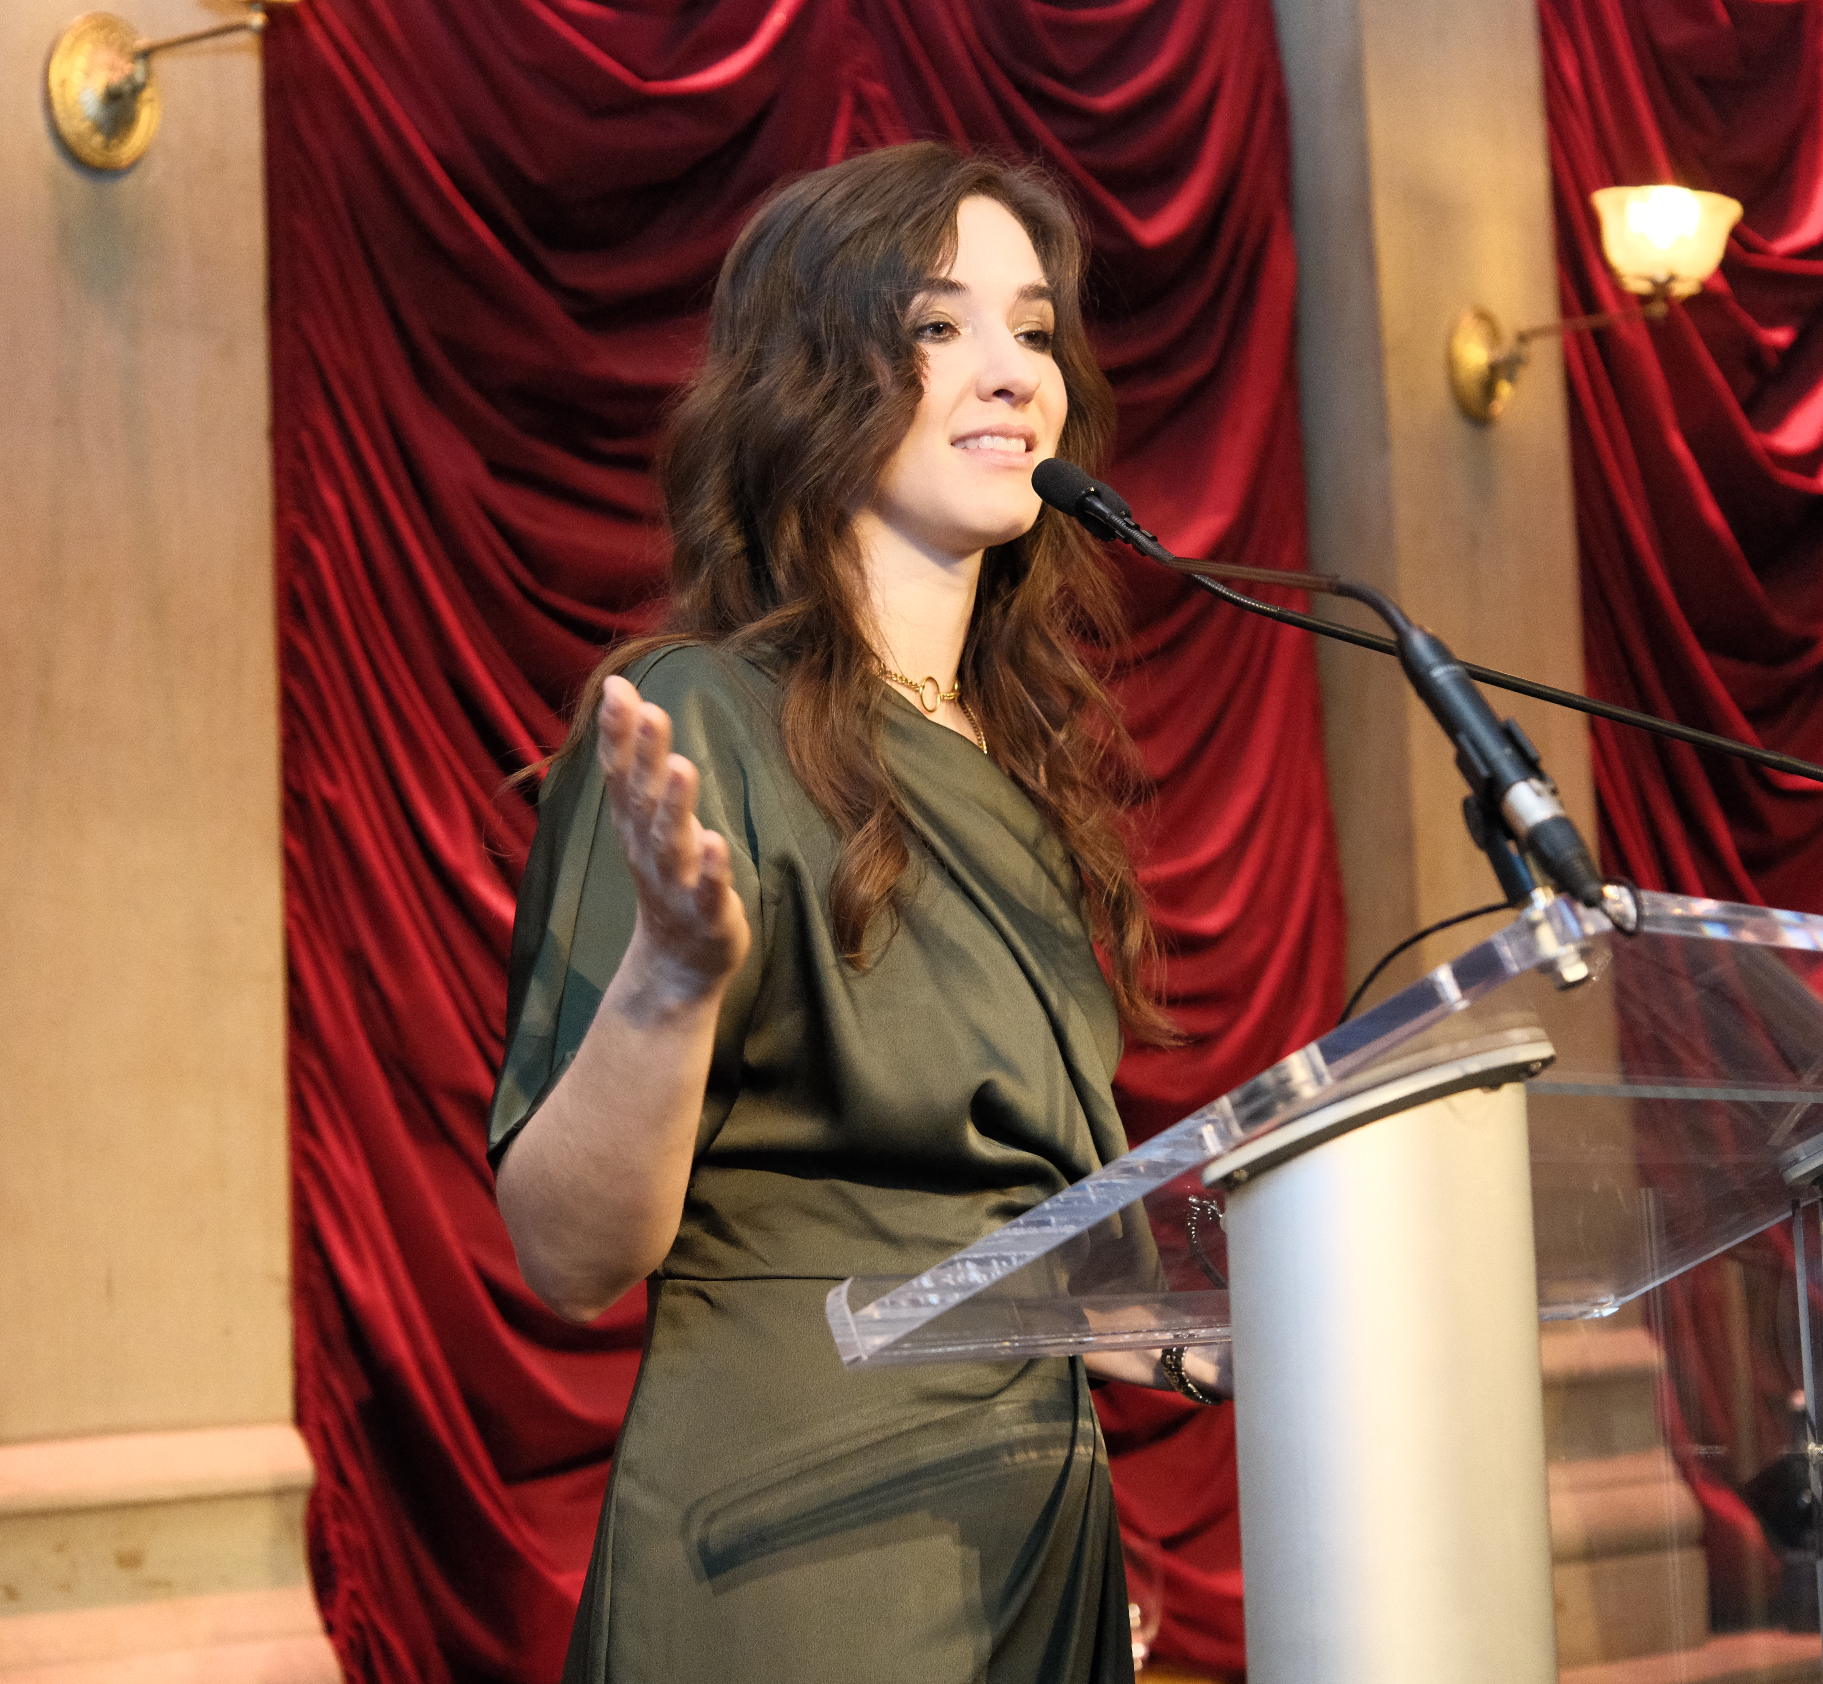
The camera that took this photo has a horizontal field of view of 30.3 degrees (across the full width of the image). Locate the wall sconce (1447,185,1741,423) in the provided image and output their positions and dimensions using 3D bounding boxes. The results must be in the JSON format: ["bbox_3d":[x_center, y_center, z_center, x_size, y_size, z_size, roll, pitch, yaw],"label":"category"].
[{"bbox_3d":[0.862,-0.672,4.198,0.180,0.225,0.380,3,-9,-39],"label":"wall sconce"}]

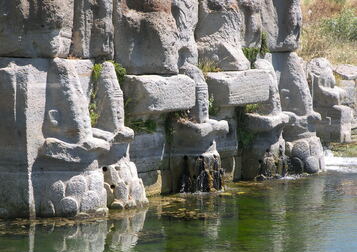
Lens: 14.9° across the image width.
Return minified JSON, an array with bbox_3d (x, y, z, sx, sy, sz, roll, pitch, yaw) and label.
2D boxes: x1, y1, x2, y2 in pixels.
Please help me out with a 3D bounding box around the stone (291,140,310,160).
[{"bbox_3d":[1.854,0.369,20.700,0.290,0.300,0.250,2,4,24],"label":"stone"}]

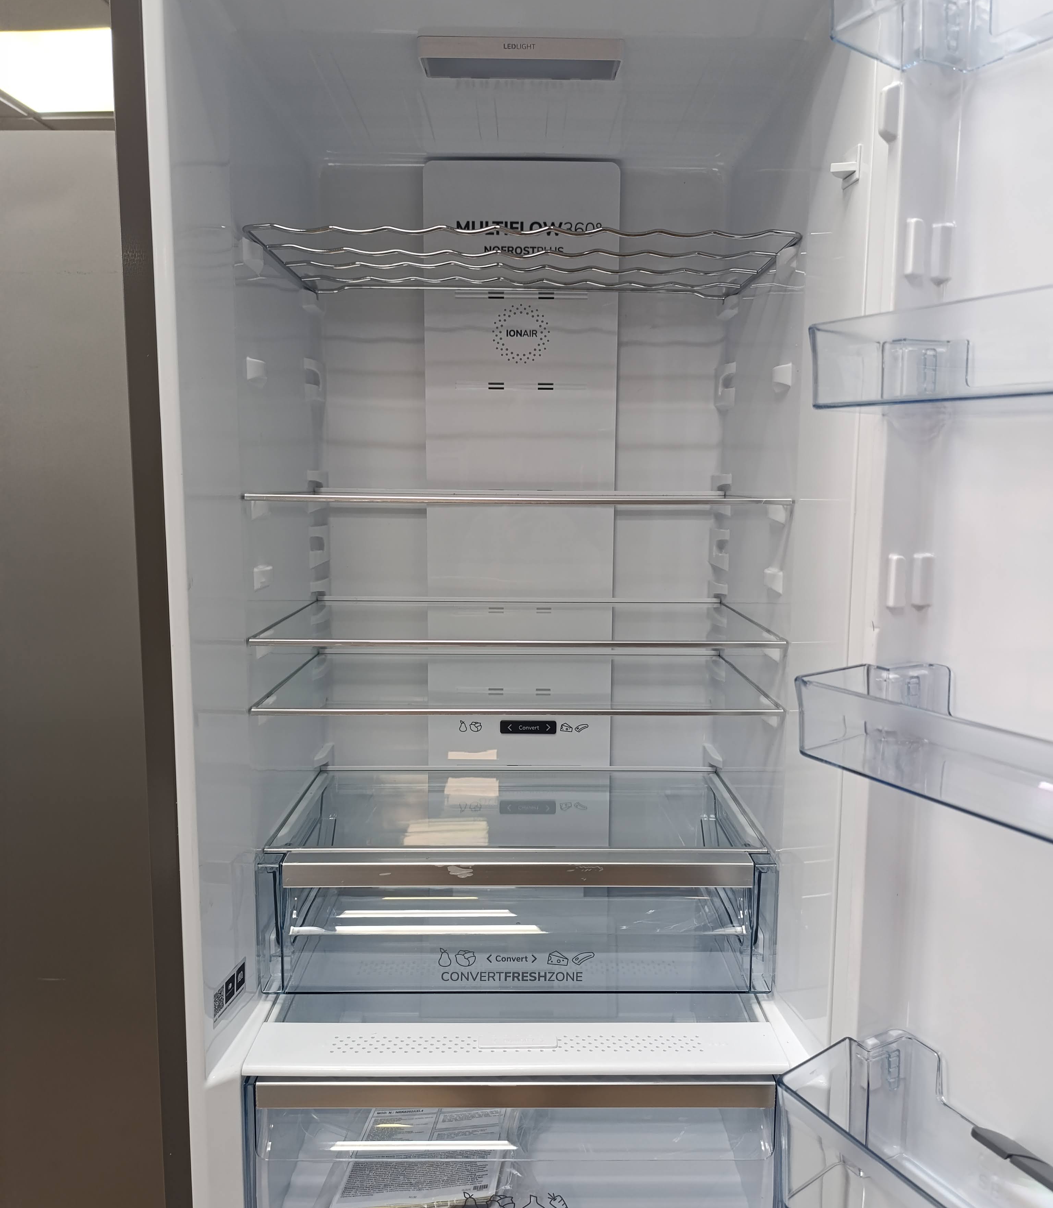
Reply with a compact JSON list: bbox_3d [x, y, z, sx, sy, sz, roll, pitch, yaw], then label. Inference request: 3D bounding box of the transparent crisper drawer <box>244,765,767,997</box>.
[{"bbox_3d":[-0.009,0.296,1.036,0.493,0.136,0.270,0,8,0],"label":"transparent crisper drawer"}]

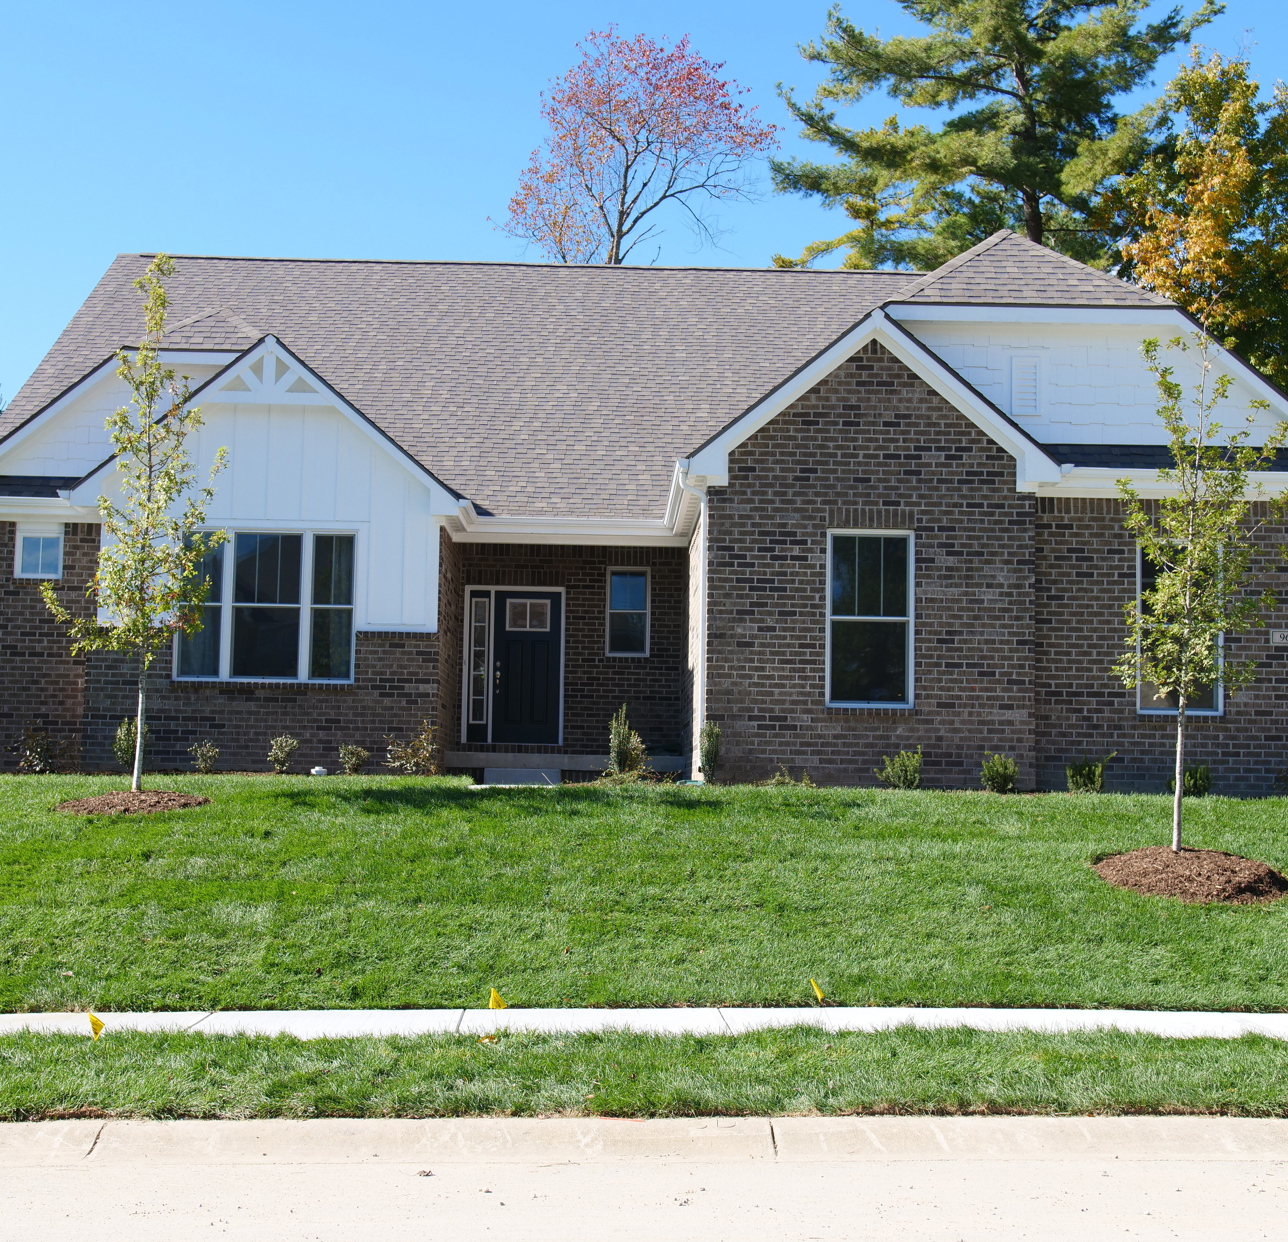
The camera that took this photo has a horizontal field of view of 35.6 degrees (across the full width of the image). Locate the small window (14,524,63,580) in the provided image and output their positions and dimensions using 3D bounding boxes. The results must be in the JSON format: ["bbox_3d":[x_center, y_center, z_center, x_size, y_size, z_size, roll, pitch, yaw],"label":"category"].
[{"bbox_3d":[-7.216,-0.827,23.985,0.609,0.653,0.100,1,-6,0],"label":"small window"}]

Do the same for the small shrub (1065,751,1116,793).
[{"bbox_3d":[4.399,1.506,19.771,0.486,0.426,0.461,1,-5,-1],"label":"small shrub"}]

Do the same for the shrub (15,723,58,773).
[{"bbox_3d":[-6.955,1.466,22.955,0.500,0.610,0.475,1,-5,-1],"label":"shrub"}]

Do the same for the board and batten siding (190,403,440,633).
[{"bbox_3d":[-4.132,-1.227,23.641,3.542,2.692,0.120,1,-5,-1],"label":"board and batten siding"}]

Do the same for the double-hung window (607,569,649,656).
[{"bbox_3d":[-0.221,-0.118,26.933,0.598,1.211,0.100,1,-5,-1],"label":"double-hung window"}]

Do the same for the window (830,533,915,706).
[{"bbox_3d":[2.311,-0.024,20.505,0.899,1.817,0.100,1,-5,-1],"label":"window"}]

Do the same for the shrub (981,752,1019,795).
[{"bbox_3d":[3.487,1.497,19.656,0.381,0.424,0.362,1,-5,-1],"label":"shrub"}]

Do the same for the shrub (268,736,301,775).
[{"bbox_3d":[-4.094,1.514,22.829,0.382,0.455,0.380,1,-6,0],"label":"shrub"}]

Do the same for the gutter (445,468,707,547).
[{"bbox_3d":[-0.879,-1.291,22.615,2.950,0.270,4.600,1,-5,-1],"label":"gutter"}]

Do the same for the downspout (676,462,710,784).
[{"bbox_3d":[0.481,-0.010,20.279,0.330,3.220,0.450,1,-5,-1],"label":"downspout"}]

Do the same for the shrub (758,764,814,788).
[{"bbox_3d":[1.385,1.508,19.557,0.542,0.232,0.420,1,-6,0],"label":"shrub"}]

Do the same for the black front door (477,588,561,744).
[{"bbox_3d":[-1.611,0.618,26.840,1.045,2.096,0.090,1,-5,-1],"label":"black front door"}]

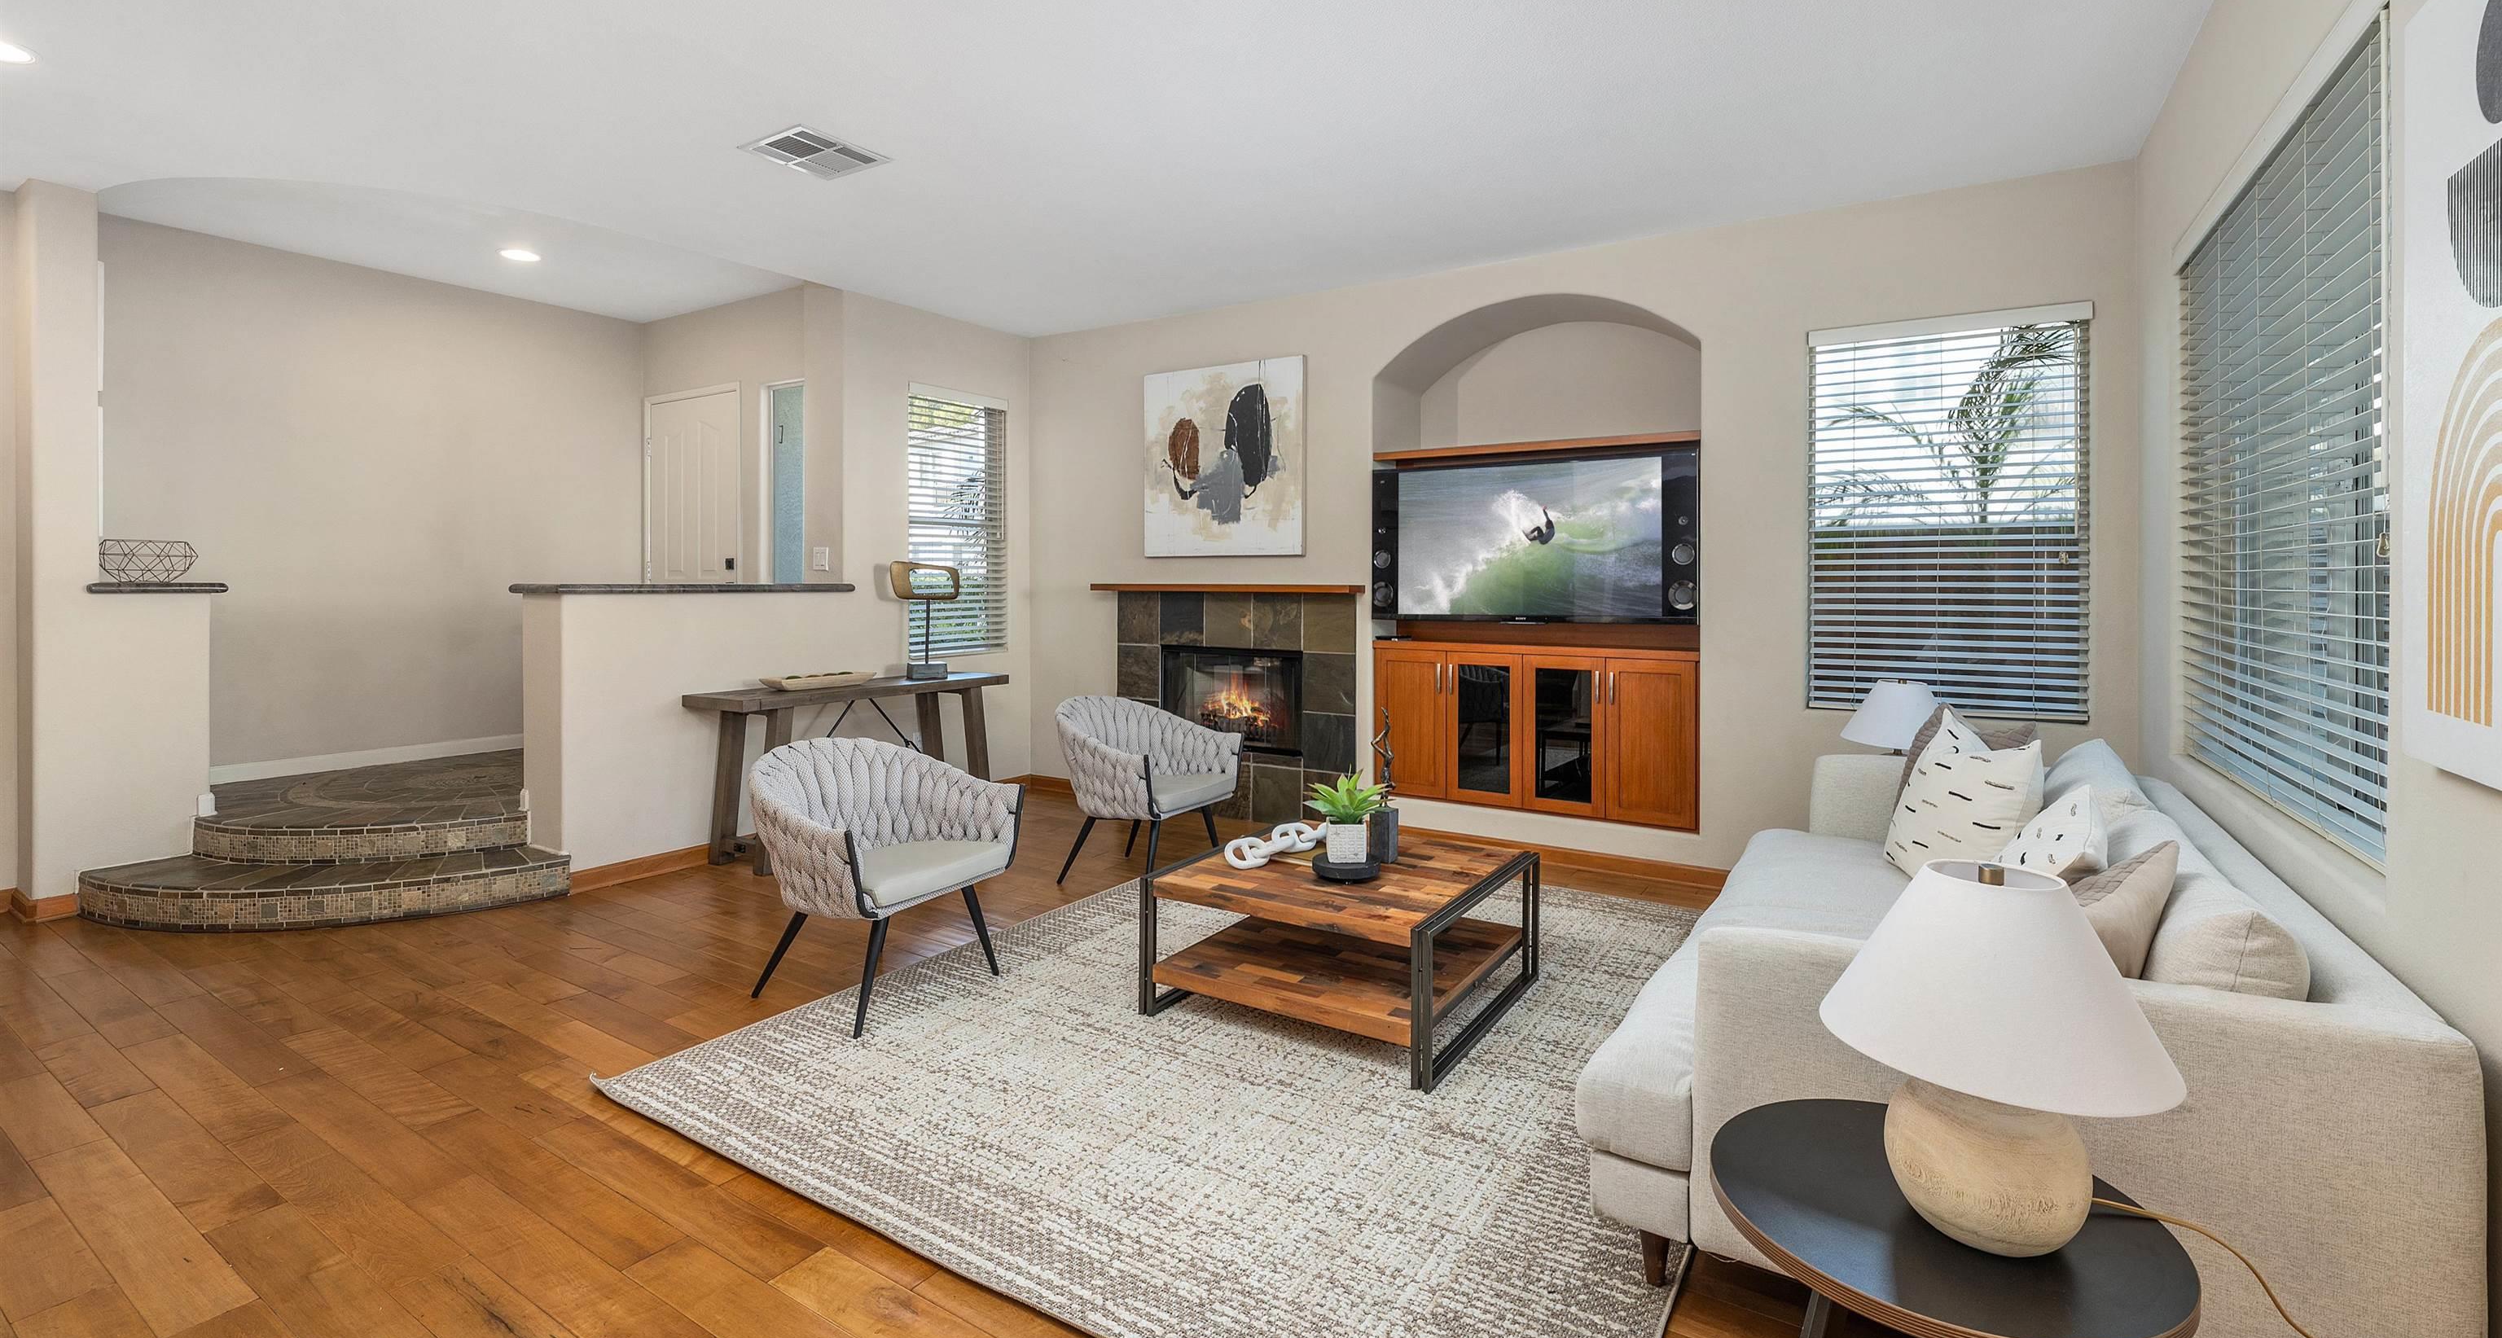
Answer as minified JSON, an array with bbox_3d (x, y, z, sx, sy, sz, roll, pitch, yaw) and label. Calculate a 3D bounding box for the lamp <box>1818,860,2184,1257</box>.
[{"bbox_3d":[0.903,0.464,1.273,0.360,0.424,0.360,2,4,32],"label":"lamp"}]

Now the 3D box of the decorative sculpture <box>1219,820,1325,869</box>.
[{"bbox_3d":[0.125,0.531,3.270,0.440,0.105,0.140,-3,4,-36],"label":"decorative sculpture"}]

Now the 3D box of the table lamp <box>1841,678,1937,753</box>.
[{"bbox_3d":[2.301,0.268,3.700,0.355,0.470,0.355,2,4,32],"label":"table lamp"}]

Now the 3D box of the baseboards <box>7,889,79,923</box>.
[{"bbox_3d":[-4.576,0.890,3.955,0.140,0.095,0.220,2,4,33],"label":"baseboards"}]

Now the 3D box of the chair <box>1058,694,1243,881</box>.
[{"bbox_3d":[-0.478,0.516,4.395,0.650,0.750,0.670,2,4,32],"label":"chair"}]

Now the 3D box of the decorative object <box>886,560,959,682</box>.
[{"bbox_3d":[-1.663,-0.246,5.328,0.110,0.600,0.400,2,4,33],"label":"decorative object"}]

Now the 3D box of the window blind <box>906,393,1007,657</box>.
[{"bbox_3d":[-1.663,-0.816,5.917,0.070,1.480,0.740,2,4,33],"label":"window blind"}]

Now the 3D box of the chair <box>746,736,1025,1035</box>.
[{"bbox_3d":[-1.193,0.613,3.274,0.650,0.740,0.670,2,4,32],"label":"chair"}]

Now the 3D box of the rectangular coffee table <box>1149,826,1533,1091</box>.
[{"bbox_3d":[0.293,0.789,3.139,0.880,0.400,0.880,2,4,32],"label":"rectangular coffee table"}]

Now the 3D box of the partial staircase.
[{"bbox_3d":[-3.939,0.729,4.566,1.580,0.320,2.050,-2,4,-35],"label":"partial staircase"}]

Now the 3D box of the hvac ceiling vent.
[{"bbox_3d":[-1.502,-1.774,3.607,0.355,0.030,0.360,2,4,32],"label":"hvac ceiling vent"}]

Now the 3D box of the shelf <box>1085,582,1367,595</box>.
[{"bbox_3d":[-0.176,-0.424,5.509,1.660,0.060,0.180,2,4,33],"label":"shelf"}]

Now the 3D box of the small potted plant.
[{"bbox_3d":[0.281,0.431,3.090,0.240,0.250,0.240,0,4,5],"label":"small potted plant"}]

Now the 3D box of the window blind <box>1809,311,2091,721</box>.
[{"bbox_3d":[2.551,-0.561,3.852,0.880,1.480,0.070,2,4,33],"label":"window blind"}]

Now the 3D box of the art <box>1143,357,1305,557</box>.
[{"bbox_3d":[-0.166,-1.104,5.576,1.030,1.020,0.045,2,4,33],"label":"art"}]

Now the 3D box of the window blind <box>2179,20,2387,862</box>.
[{"bbox_3d":[2.319,-0.442,2.412,0.060,1.460,1.530,2,4,32],"label":"window blind"}]

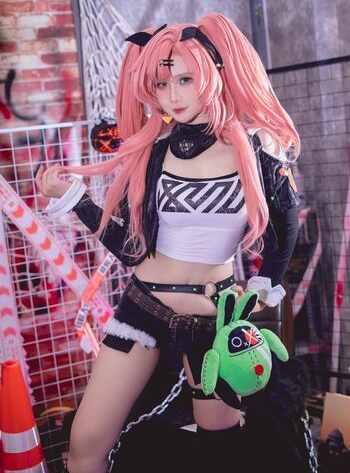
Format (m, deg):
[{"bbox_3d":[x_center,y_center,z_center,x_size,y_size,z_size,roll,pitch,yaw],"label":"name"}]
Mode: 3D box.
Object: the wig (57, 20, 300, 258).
[{"bbox_3d":[0.015,-0.265,1.950,0.600,0.640,0.380,-7,5,17],"label":"wig"}]

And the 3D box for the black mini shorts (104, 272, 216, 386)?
[{"bbox_3d":[-0.005,0.245,1.990,0.360,0.285,0.260,-5,3,-1],"label":"black mini shorts"}]

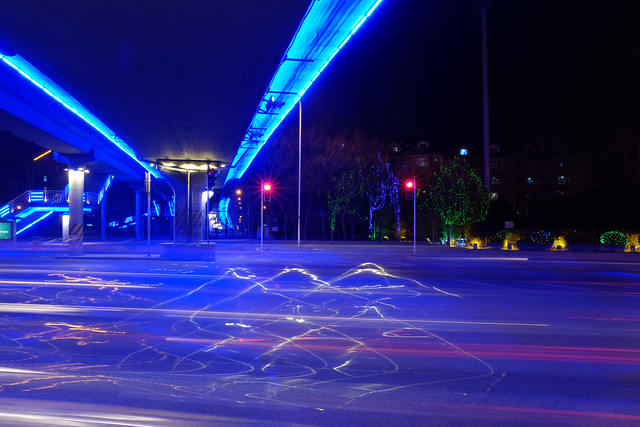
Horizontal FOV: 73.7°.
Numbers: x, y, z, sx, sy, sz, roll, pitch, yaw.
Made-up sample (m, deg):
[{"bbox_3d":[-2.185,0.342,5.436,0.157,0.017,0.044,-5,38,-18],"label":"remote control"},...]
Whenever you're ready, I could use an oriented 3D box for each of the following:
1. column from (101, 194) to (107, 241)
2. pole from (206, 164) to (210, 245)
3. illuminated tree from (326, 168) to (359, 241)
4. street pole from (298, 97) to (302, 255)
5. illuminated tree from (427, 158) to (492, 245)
[{"bbox_3d":[-20.267,0.305,40.000,0.600,4.550,0.600,0,-1,0],"label":"column"},{"bbox_3d":[-5.366,-0.432,20.500,0.150,3.840,0.150,0,-1,0],"label":"pole"},{"bbox_3d":[2.120,-0.880,38.500,3.000,6.720,2.800,0,-1,0],"label":"illuminated tree"},{"bbox_3d":[-1.220,-2.388,26.300,0.200,9.400,0.200,0,-1,0],"label":"street pole"},{"bbox_3d":[9.971,-0.858,30.500,4.400,6.430,4.200,0,-1,0],"label":"illuminated tree"}]

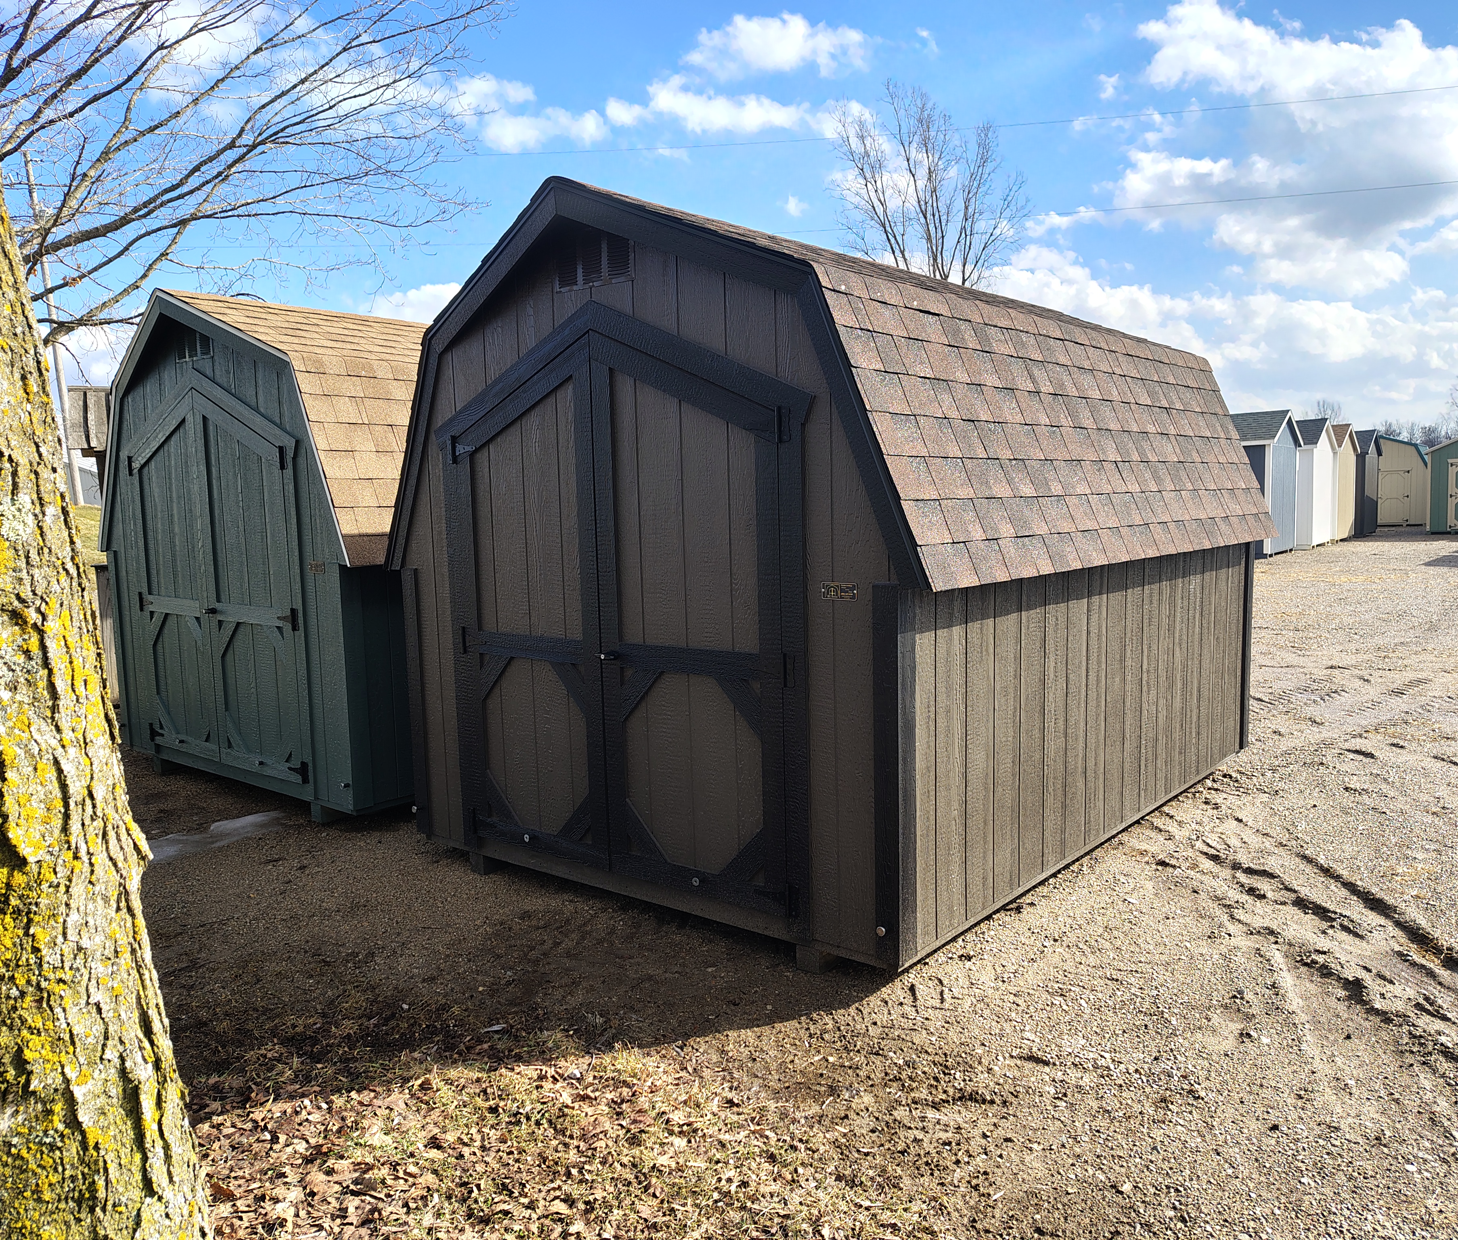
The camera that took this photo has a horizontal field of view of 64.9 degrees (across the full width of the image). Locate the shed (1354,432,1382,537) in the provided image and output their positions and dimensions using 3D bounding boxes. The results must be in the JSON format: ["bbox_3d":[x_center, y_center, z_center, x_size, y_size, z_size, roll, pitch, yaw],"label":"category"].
[{"bbox_3d":[18.358,-4.246,36.246,3.700,3.207,2.295,2,7,38],"label":"shed"}]

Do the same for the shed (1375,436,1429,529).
[{"bbox_3d":[24.526,-5.177,42.754,3.250,3.373,3.900,2,7,38],"label":"shed"}]

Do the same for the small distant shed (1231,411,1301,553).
[{"bbox_3d":[11.406,-3.200,27.440,3.700,3.315,2.834,2,7,38],"label":"small distant shed"}]

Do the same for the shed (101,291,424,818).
[{"bbox_3d":[-1.731,-0.516,7.046,2.617,2.597,3.300,4,9,39],"label":"shed"}]

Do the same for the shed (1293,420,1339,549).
[{"bbox_3d":[13.967,-3.580,30.685,3.700,3.264,2.546,2,7,38],"label":"shed"}]

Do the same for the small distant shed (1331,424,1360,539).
[{"bbox_3d":[15.935,-3.883,33.177,3.700,3.247,2.600,2,7,38],"label":"small distant shed"}]

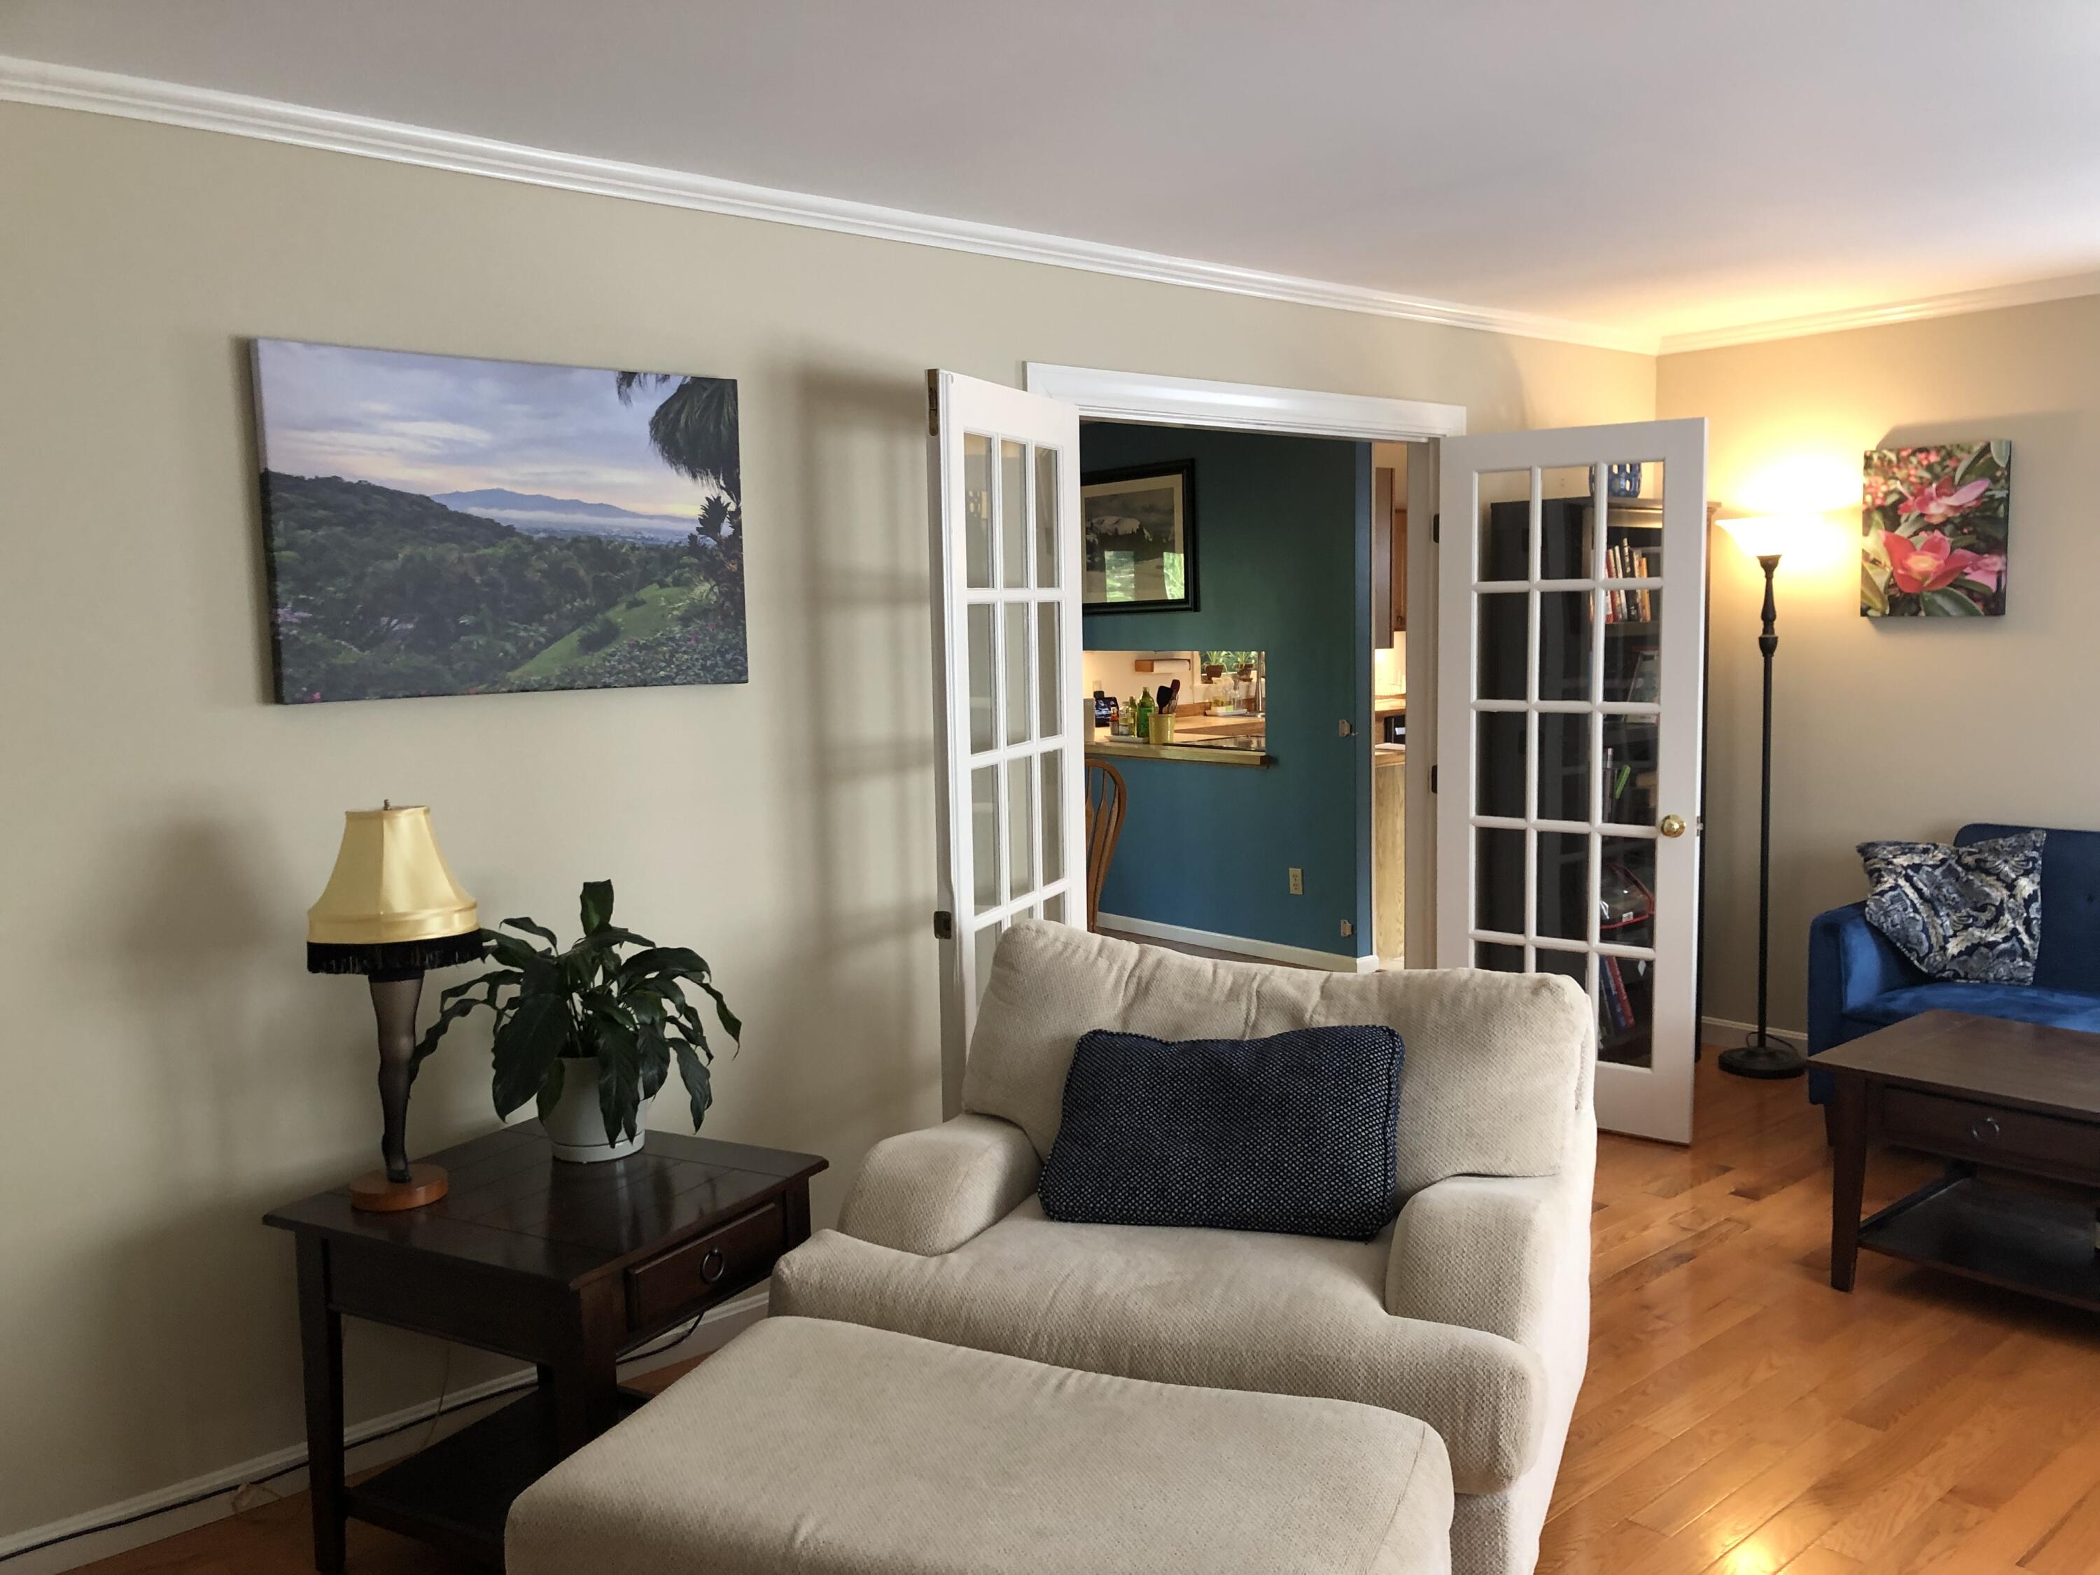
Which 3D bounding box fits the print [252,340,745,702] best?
[{"bbox_3d":[-0.987,-0.485,3.192,0.916,0.612,0.040,-6,8,-41],"label":"print"}]

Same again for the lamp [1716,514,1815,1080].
[{"bbox_3d":[2.310,0.038,5.473,0.330,1.780,0.330,-6,8,-41],"label":"lamp"}]

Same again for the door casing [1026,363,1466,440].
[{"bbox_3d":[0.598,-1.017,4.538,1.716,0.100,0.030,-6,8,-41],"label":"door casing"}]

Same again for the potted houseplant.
[{"bbox_3d":[-0.841,0.408,3.005,0.570,0.475,0.500,-3,6,-20],"label":"potted houseplant"}]

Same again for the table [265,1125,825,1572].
[{"bbox_3d":[-0.813,0.969,2.866,0.660,0.614,0.606,2,7,29],"label":"table"}]

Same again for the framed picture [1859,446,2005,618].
[{"bbox_3d":[2.683,-0.775,5.159,0.040,0.510,0.406,-6,8,-41],"label":"framed picture"}]

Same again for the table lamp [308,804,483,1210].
[{"bbox_3d":[-1.072,0.348,2.781,0.285,0.650,0.280,-5,7,-30],"label":"table lamp"}]

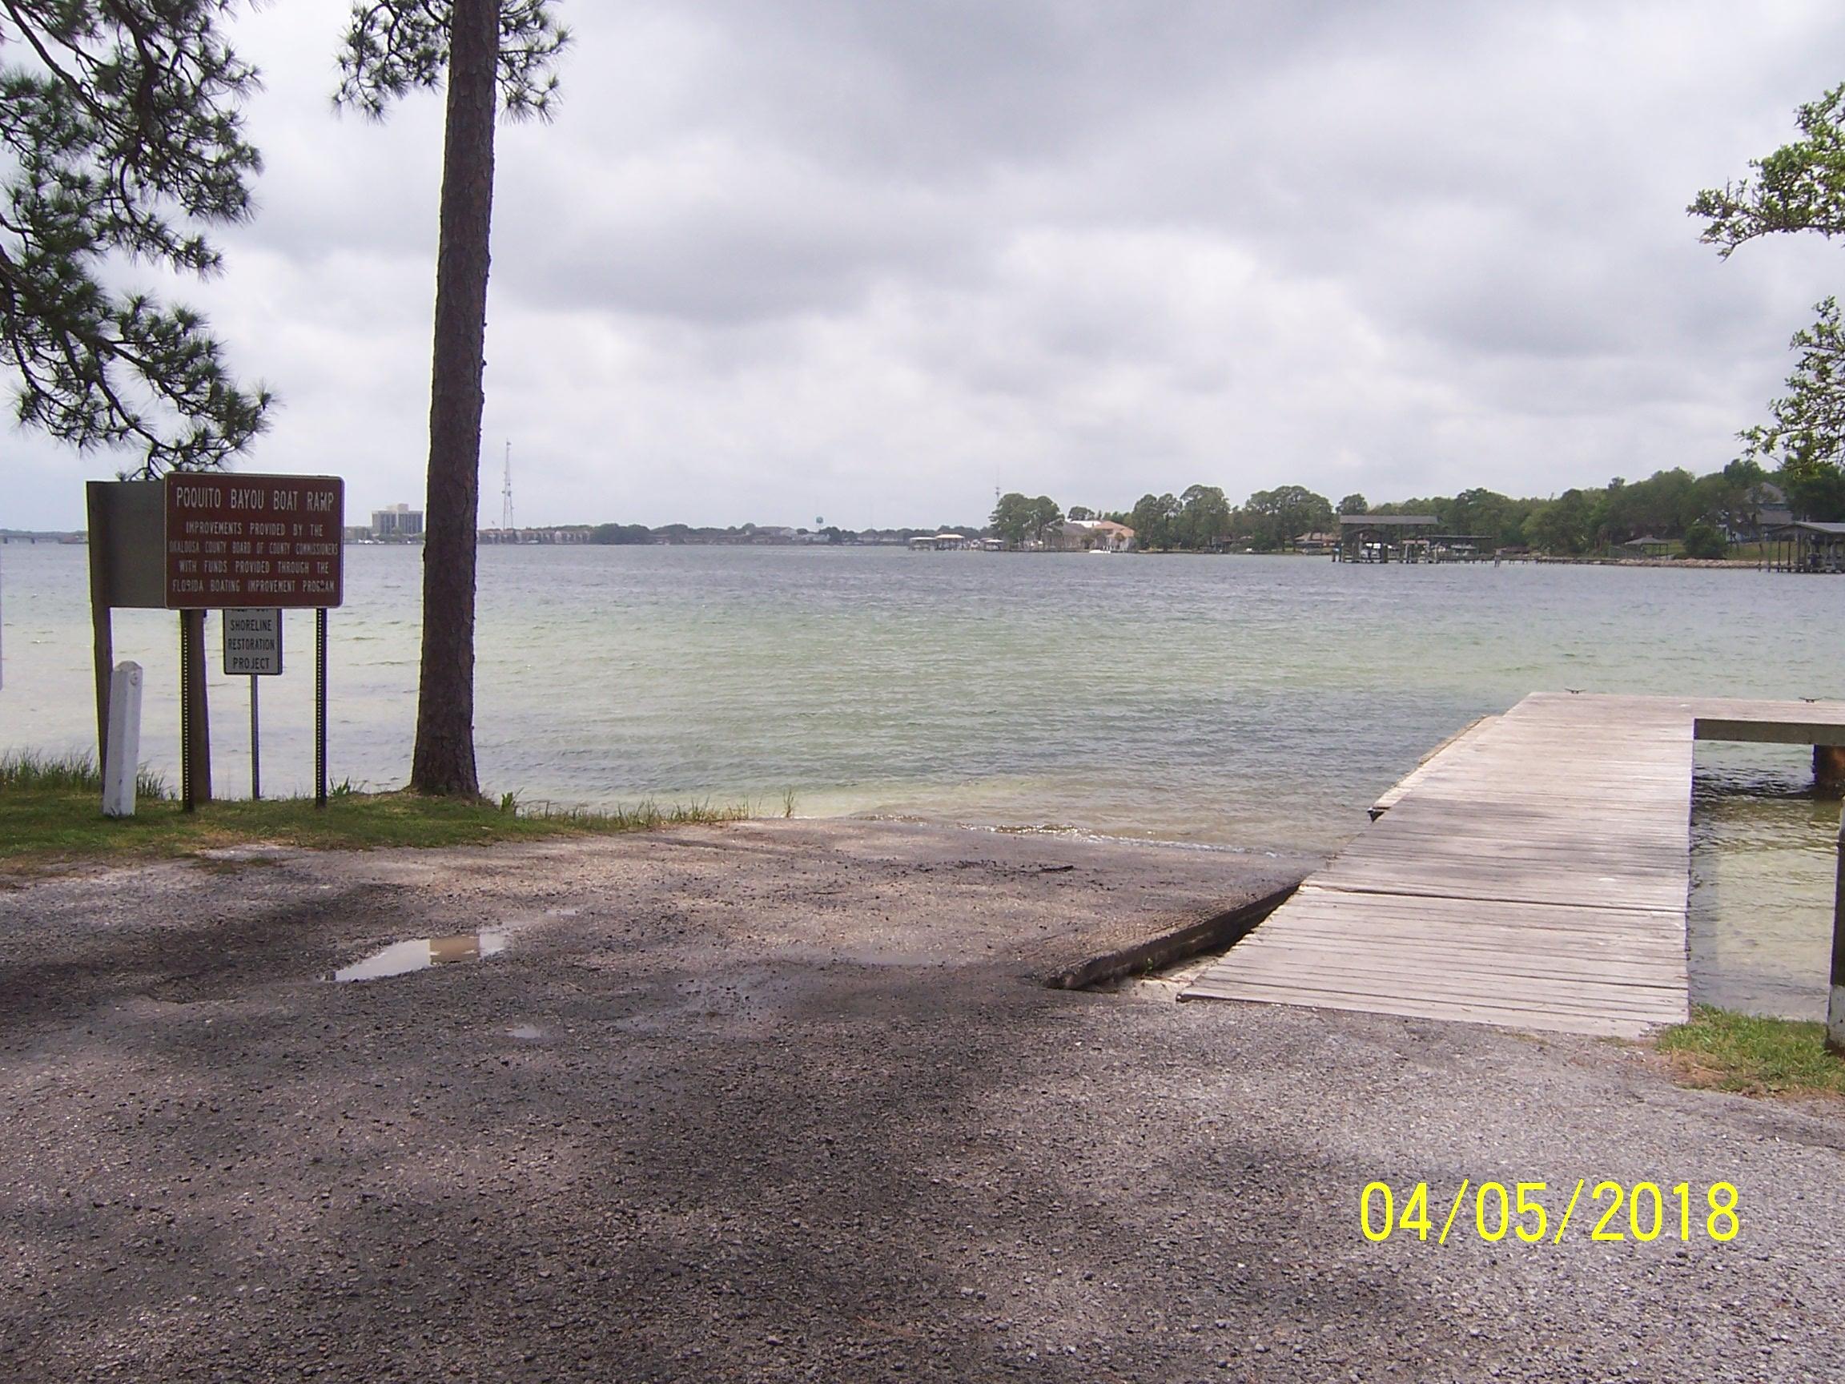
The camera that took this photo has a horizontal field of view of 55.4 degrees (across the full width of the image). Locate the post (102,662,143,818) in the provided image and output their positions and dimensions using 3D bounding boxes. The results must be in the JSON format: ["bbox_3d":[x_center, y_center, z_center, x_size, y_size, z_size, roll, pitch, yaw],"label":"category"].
[{"bbox_3d":[-5.254,0.311,11.576,0.134,1.000,0.134,5,3,15],"label":"post"}]

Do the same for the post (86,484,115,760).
[{"bbox_3d":[-5.878,-0.368,12.649,0.110,2.250,0.110,-1,5,0],"label":"post"}]

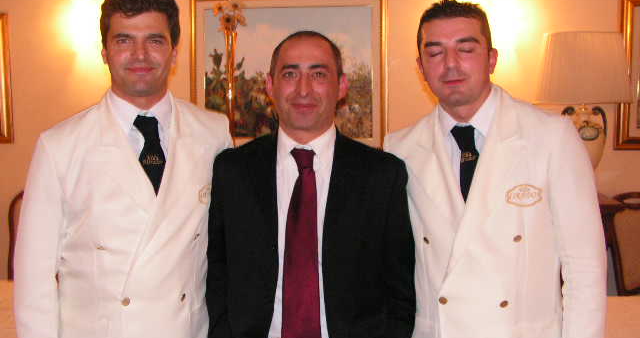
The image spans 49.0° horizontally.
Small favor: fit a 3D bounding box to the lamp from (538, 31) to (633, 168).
[{"bbox_3d":[1.395,-0.280,3.720,0.530,0.880,0.530,1,6,6],"label":"lamp"}]

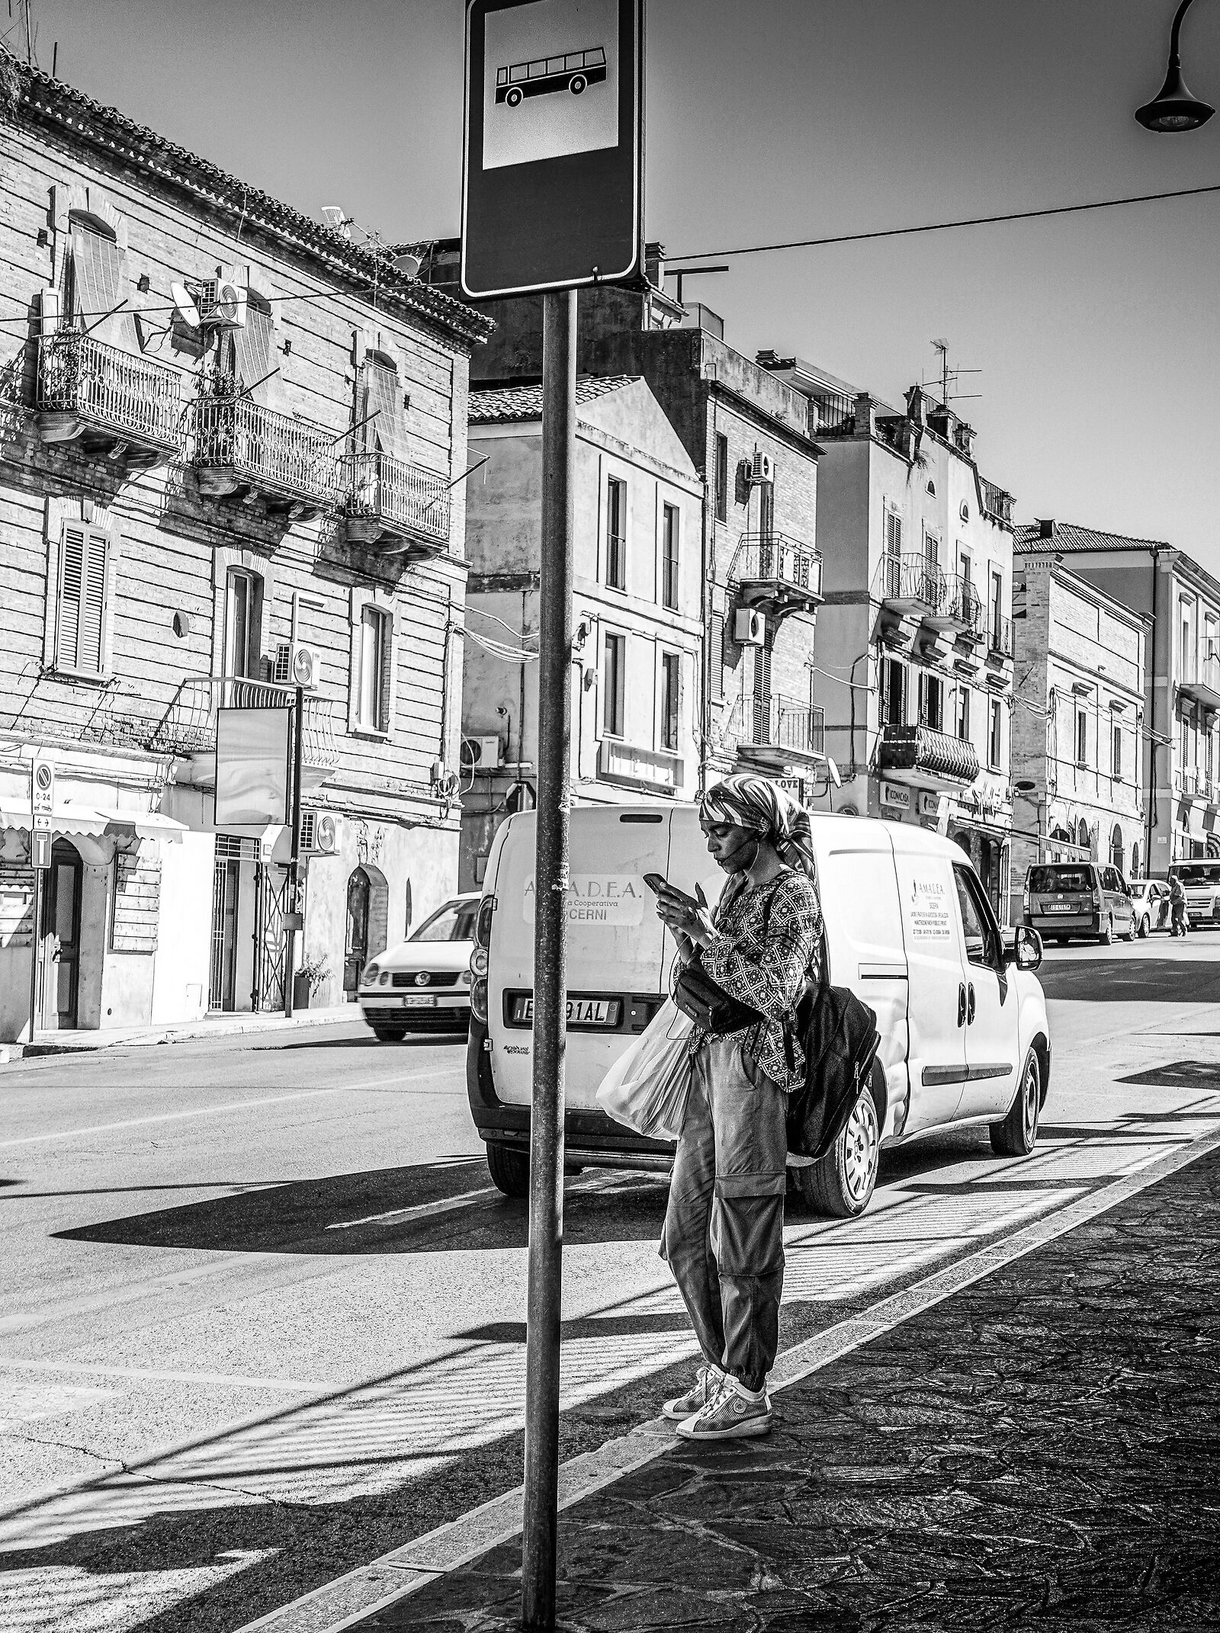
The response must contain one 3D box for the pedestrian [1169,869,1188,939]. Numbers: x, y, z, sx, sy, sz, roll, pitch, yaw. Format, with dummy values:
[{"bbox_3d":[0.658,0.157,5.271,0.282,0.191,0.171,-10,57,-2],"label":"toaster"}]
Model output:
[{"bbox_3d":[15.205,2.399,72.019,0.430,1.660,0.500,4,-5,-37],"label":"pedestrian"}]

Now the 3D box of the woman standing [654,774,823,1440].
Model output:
[{"bbox_3d":[0.334,0.725,6.899,0.430,1.673,0.460,2,-4,-15],"label":"woman standing"}]

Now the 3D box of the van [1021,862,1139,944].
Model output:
[{"bbox_3d":[11.544,2.117,65.631,1.870,1.920,4.700,0,-1,22],"label":"van"}]

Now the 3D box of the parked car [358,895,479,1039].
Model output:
[{"bbox_3d":[-0.985,1.471,26.666,1.650,1.465,3.900,0,-2,23],"label":"parked car"}]

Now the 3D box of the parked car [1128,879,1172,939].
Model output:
[{"bbox_3d":[13.801,2.456,71.683,1.680,1.490,3.950,-1,-2,27],"label":"parked car"}]

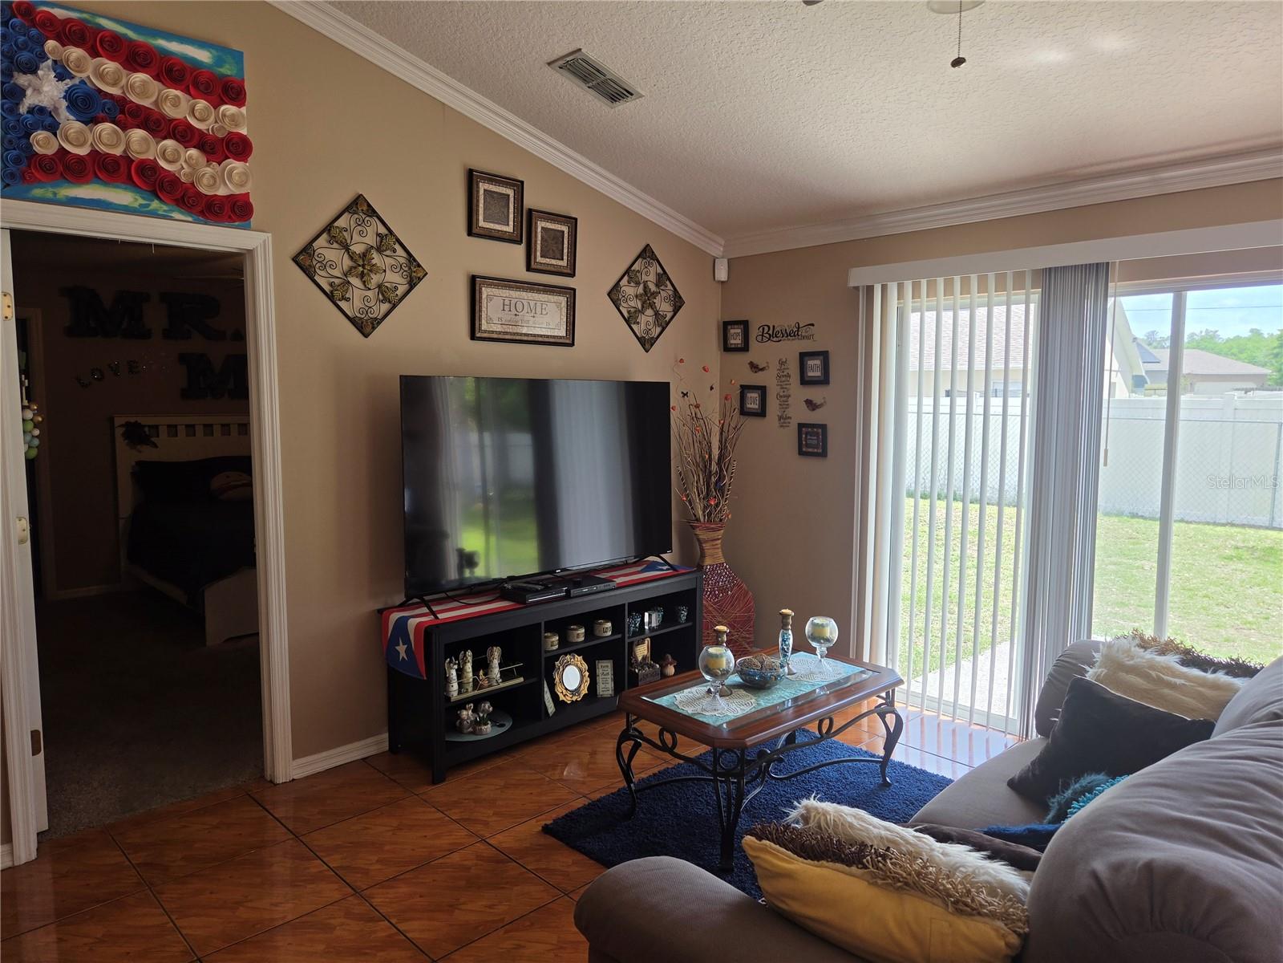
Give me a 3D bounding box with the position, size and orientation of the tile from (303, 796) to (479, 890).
[{"bbox_3d":[-0.871,1.240,2.956,0.455,0.010,0.455,-5,8,-44],"label":"tile"}]

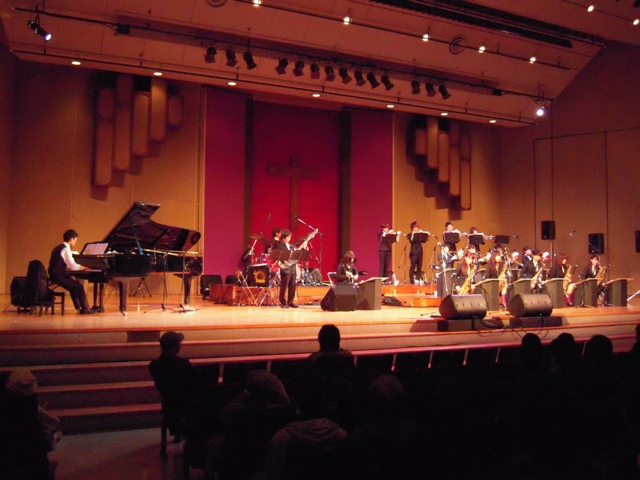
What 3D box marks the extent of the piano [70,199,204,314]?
[{"bbox_3d":[-3.070,0.332,11.624,1.550,1.950,2.743,-2,-4,44],"label":"piano"}]

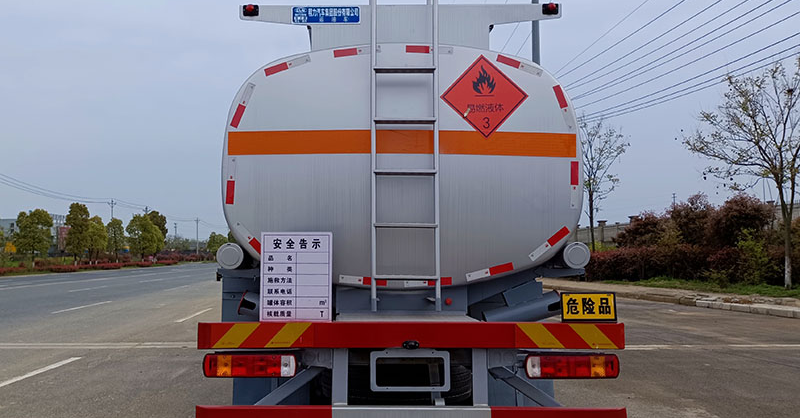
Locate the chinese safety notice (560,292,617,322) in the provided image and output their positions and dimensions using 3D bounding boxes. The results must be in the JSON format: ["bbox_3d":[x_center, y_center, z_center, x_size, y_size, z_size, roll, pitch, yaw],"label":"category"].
[{"bbox_3d":[1.051,0.548,3.221,0.307,0.167,0.020,0,-4,0],"label":"chinese safety notice"}]

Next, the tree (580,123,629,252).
[{"bbox_3d":[10.274,-0.655,30.106,3.800,8.008,3.800,0,-4,0],"label":"tree"}]

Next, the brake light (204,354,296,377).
[{"bbox_3d":[-0.829,0.871,3.240,0.520,0.132,0.100,0,-4,0],"label":"brake light"}]

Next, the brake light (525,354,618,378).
[{"bbox_3d":[0.953,0.873,3.240,0.516,0.133,0.100,0,-4,0],"label":"brake light"}]

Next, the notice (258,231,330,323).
[{"bbox_3d":[-0.576,0.380,3.232,0.407,0.497,0.020,0,-4,0],"label":"notice"}]

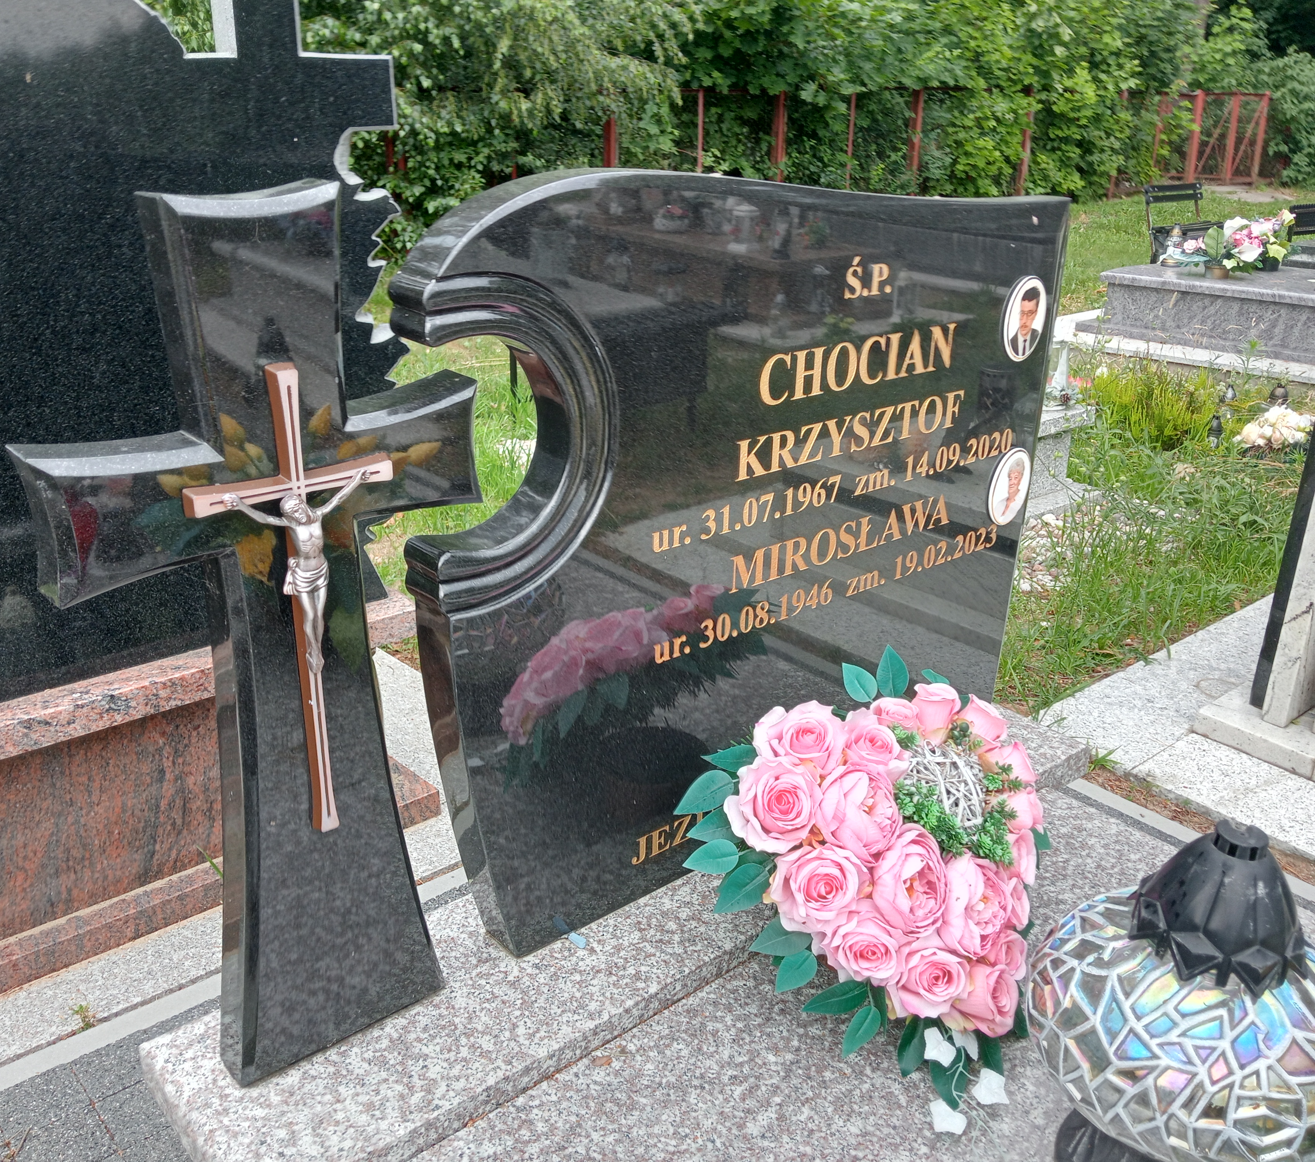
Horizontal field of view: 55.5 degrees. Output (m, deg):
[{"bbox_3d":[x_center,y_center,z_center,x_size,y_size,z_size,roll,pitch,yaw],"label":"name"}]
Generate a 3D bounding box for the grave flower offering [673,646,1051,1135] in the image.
[{"bbox_3d":[0.335,0.405,1.767,0.532,0.424,0.466,-8,25,-22],"label":"grave flower offering"}]

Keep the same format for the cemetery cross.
[{"bbox_3d":[-0.425,0.096,1.460,0.500,1.085,0.082,-17,29,-37],"label":"cemetery cross"}]

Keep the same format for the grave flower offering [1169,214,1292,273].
[{"bbox_3d":[3.002,-1.759,6.548,0.612,0.306,0.359,12,25,22],"label":"grave flower offering"}]

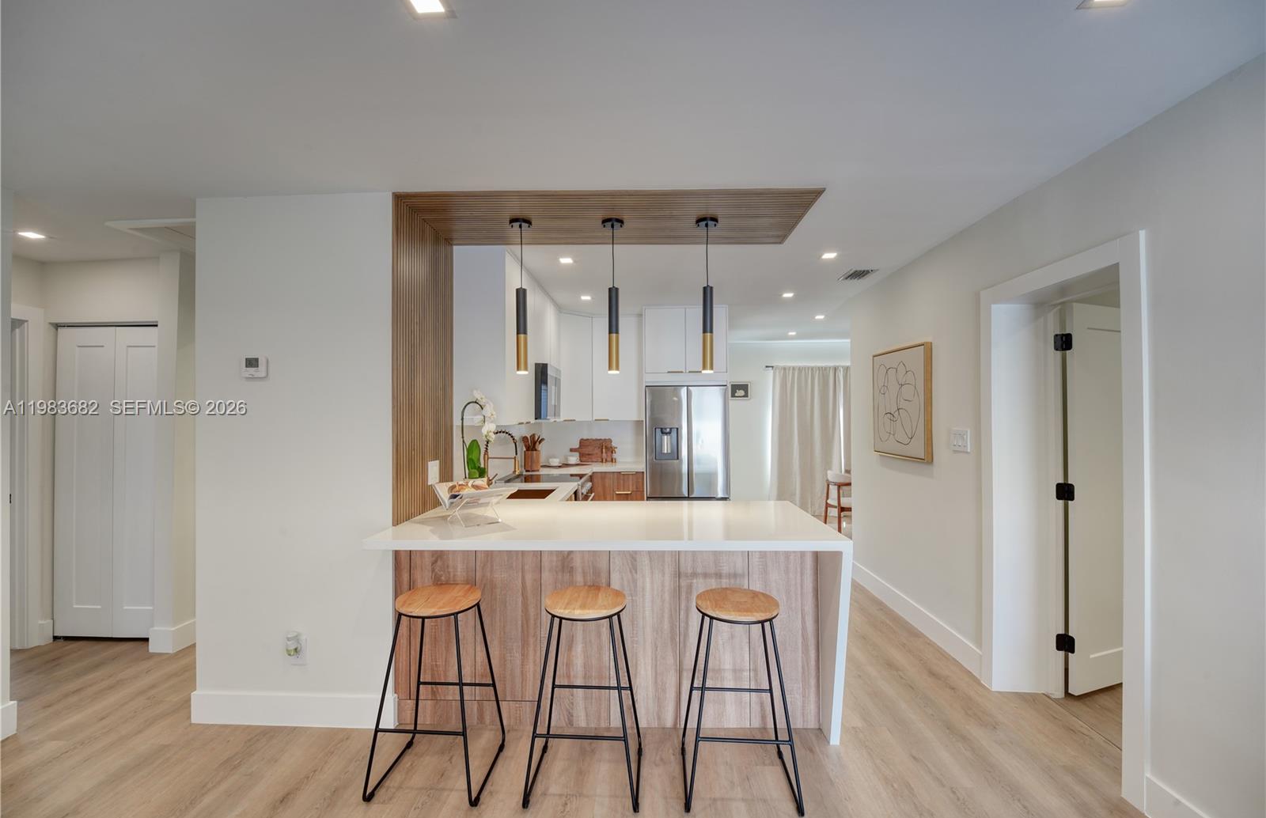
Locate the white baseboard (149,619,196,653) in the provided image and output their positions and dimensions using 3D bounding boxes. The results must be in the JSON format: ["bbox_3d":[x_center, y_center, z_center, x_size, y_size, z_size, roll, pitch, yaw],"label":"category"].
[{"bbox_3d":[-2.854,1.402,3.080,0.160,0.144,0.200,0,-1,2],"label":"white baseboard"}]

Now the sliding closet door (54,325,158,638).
[{"bbox_3d":[-3.338,0.465,3.162,0.750,2.021,0.110,0,0,1],"label":"sliding closet door"}]

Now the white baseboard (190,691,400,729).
[{"bbox_3d":[-1.559,1.379,2.271,0.960,0.163,0.020,0,0,1],"label":"white baseboard"}]

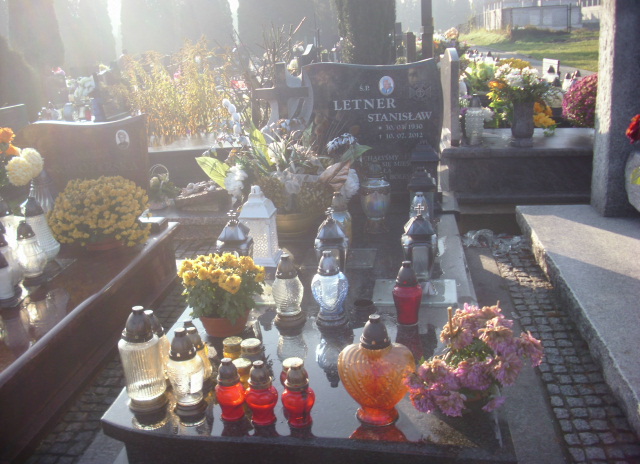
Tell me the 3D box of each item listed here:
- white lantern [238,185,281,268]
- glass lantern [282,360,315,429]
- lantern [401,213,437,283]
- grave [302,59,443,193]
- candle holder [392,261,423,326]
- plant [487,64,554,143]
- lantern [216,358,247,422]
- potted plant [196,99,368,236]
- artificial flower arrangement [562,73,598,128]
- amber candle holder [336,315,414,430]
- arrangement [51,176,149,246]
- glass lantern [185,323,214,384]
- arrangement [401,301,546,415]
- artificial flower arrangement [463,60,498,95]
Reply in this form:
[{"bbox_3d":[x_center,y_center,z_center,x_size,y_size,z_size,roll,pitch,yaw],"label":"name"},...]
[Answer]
[{"bbox_3d":[-0.260,-0.033,2.929,0.165,0.335,0.165,-1,16,8],"label":"white lantern"},{"bbox_3d":[-0.056,0.433,1.856,0.086,0.180,0.086,-1,16,7],"label":"glass lantern"},{"bbox_3d":[0.387,0.038,2.623,0.135,0.293,0.135,-1,16,8],"label":"lantern"},{"bbox_3d":[0.295,-0.565,3.742,0.731,0.721,0.124,-1,17,7],"label":"grave"},{"bbox_3d":[0.314,0.216,2.443,0.106,0.224,0.106,-1,16,7],"label":"candle holder"},{"bbox_3d":[1.333,-0.848,4.550,0.440,0.520,0.380,-1,16,8],"label":"plant"},{"bbox_3d":[-0.233,0.399,1.750,0.076,0.157,0.076,-1,16,8],"label":"lantern"},{"bbox_3d":[-0.167,-0.320,3.355,0.800,0.640,0.550,-1,16,8],"label":"potted plant"},{"bbox_3d":[2.304,-1.046,5.691,0.556,0.549,0.556,-1,17,7],"label":"artificial flower arrangement"},{"bbox_3d":[0.150,0.363,1.808,0.198,0.298,0.118,-1,17,7],"label":"amber candle holder"},{"bbox_3d":[-1.187,-0.099,3.711,0.550,0.360,0.500,-1,16,7],"label":"arrangement"},{"bbox_3d":[-0.348,0.351,1.904,0.090,0.175,0.090,-1,16,8],"label":"glass lantern"},{"bbox_3d":[0.412,0.340,1.848,0.340,0.288,0.299,-1,17,7],"label":"arrangement"},{"bbox_3d":[1.577,-1.507,6.723,0.346,0.348,0.340,-1,17,7],"label":"artificial flower arrangement"}]

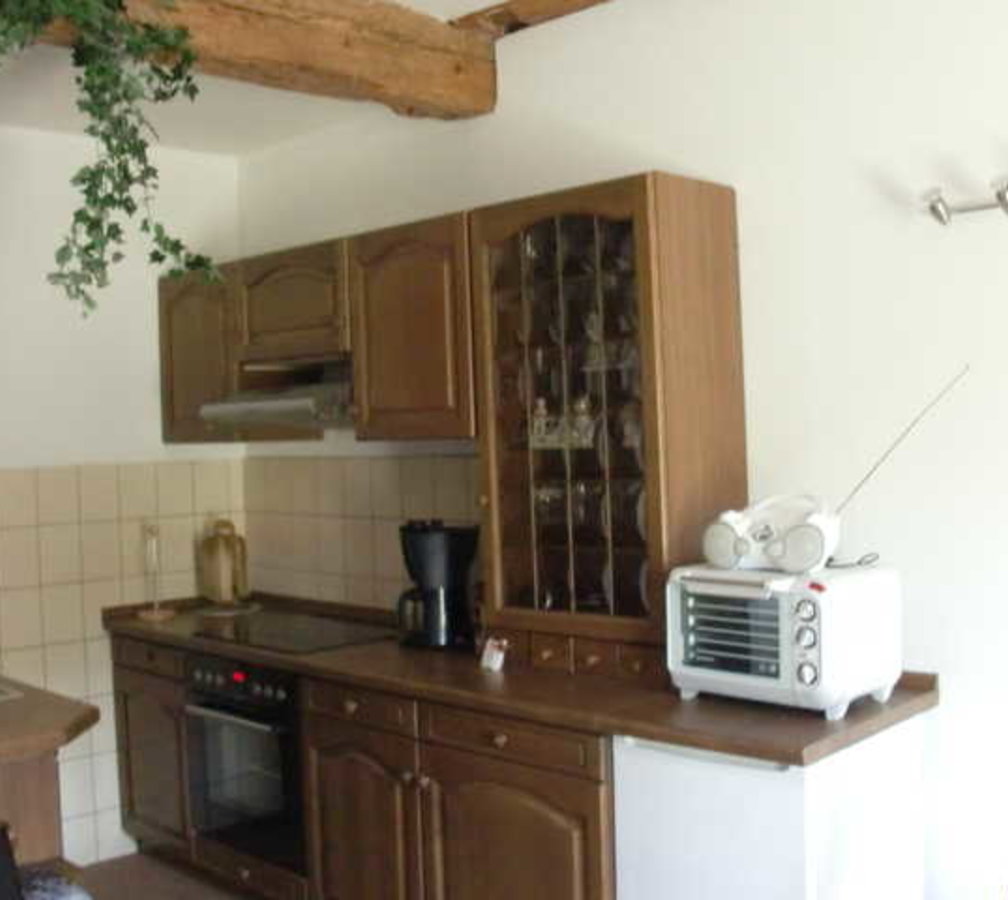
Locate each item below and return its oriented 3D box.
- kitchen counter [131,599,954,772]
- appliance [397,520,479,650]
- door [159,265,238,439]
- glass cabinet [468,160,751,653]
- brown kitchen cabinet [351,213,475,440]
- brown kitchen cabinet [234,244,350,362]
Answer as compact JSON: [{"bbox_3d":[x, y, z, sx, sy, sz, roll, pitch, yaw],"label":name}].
[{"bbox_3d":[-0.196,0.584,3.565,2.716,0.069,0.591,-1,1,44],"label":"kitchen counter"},{"bbox_3d":[-0.202,0.408,3.786,0.197,0.355,0.246,-1,1,44],"label":"appliance"},{"bbox_3d":[-1.043,-0.321,4.300,0.489,0.606,0.025,-1,1,44],"label":"door"},{"bbox_3d":[0.266,-0.092,3.262,0.620,1.118,0.340,-1,1,44],"label":"glass cabinet"},{"bbox_3d":[-0.152,-0.341,3.657,0.513,0.606,0.337,-1,1,44],"label":"brown kitchen cabinet"},{"bbox_3d":[-0.662,-0.460,3.925,0.579,0.343,0.025,-1,1,44],"label":"brown kitchen cabinet"}]

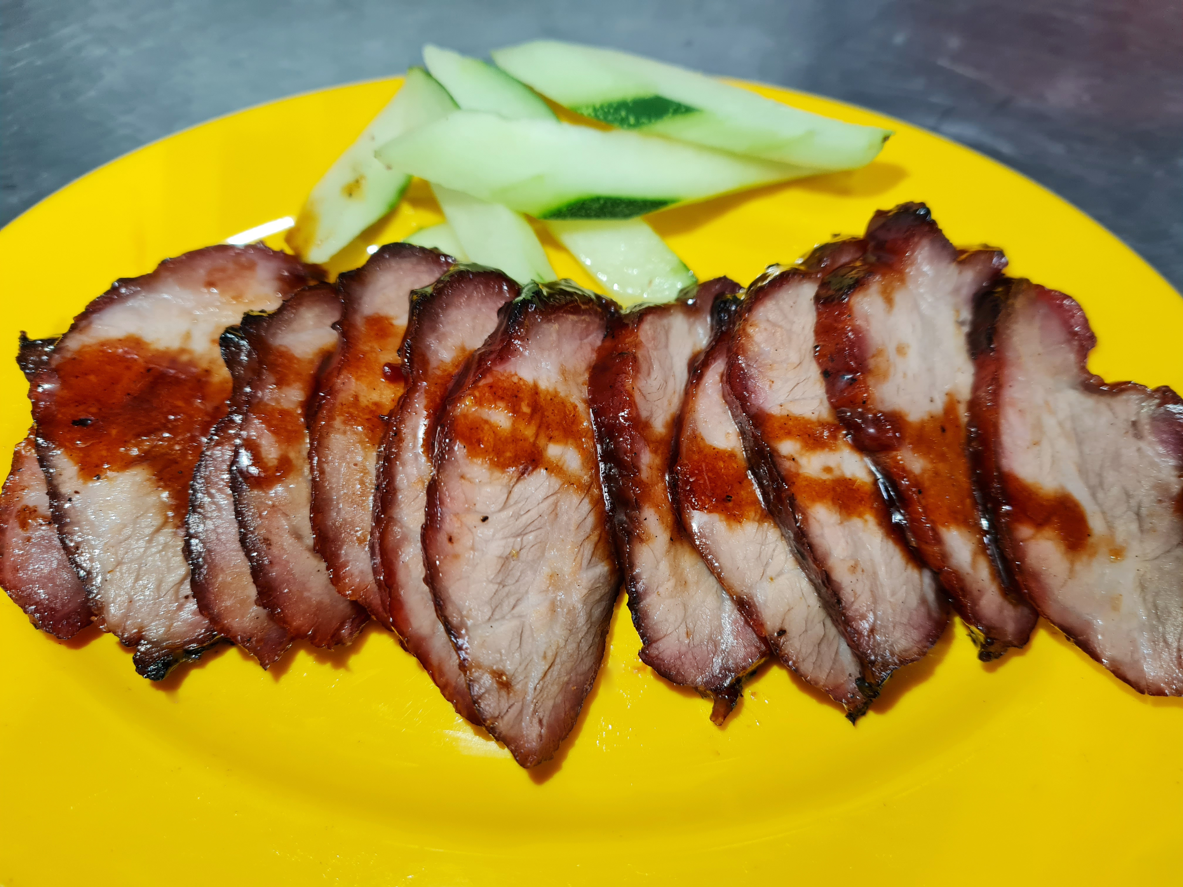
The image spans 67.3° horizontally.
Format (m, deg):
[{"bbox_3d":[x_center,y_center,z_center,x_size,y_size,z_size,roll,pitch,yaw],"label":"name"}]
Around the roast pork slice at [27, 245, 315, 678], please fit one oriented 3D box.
[{"bbox_3d":[-0.073,0.000,0.164,0.055,0.013,0.079,-8,68,-12],"label":"roast pork slice"}]

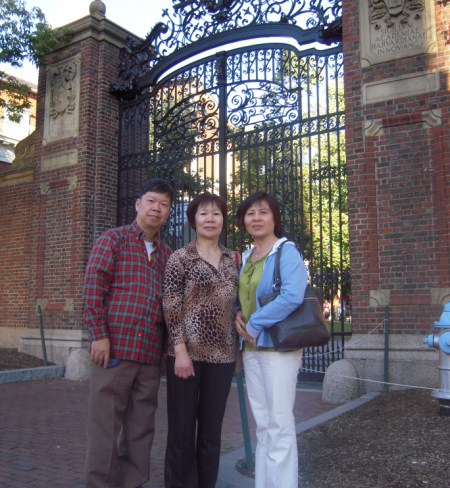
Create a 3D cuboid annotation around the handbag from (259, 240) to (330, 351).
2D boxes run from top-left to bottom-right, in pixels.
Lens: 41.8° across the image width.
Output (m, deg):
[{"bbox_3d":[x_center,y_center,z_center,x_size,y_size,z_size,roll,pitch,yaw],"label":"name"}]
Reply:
[{"bbox_3d":[0.335,0.259,2.902,0.340,0.520,0.150,4,-9,-25],"label":"handbag"}]

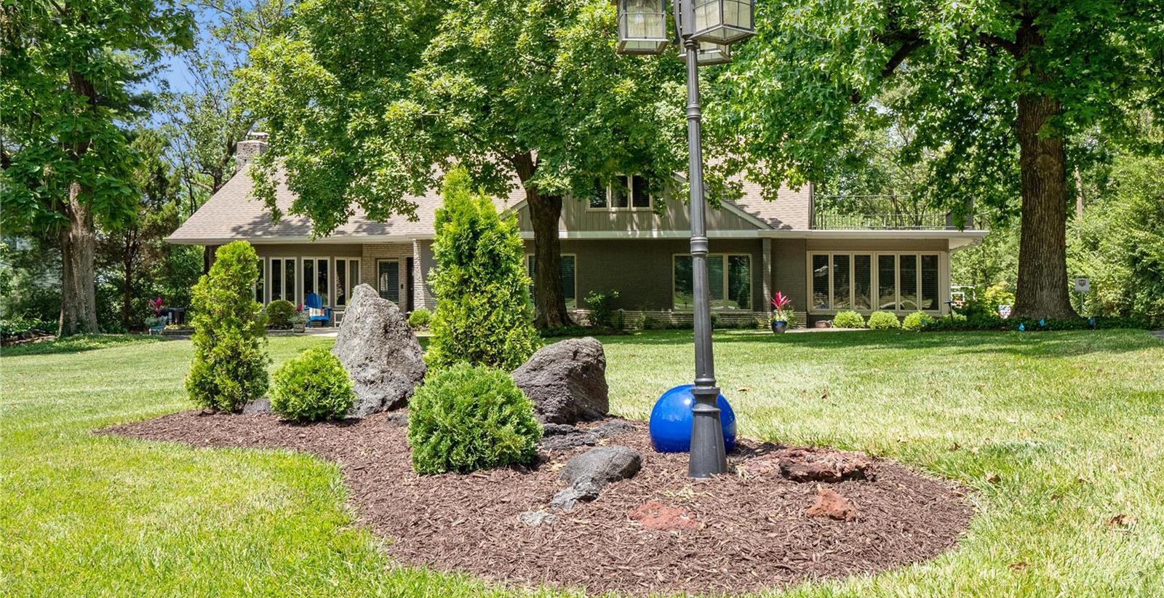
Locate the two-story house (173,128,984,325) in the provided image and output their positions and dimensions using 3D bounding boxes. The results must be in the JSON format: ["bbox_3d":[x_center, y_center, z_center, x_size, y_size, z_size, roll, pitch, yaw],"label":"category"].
[{"bbox_3d":[-0.200,-2.350,38.600,23.500,6.400,11.500,0,0,1],"label":"two-story house"}]

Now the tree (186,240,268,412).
[{"bbox_3d":[-2.499,0.195,8.200,0.580,1.210,0.560,0,0,0],"label":"tree"}]

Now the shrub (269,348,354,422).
[{"bbox_3d":[-1.764,0.562,7.600,0.550,0.475,0.540,0,0,0],"label":"shrub"}]

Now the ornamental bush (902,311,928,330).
[{"bbox_3d":[9.450,0.617,32.900,0.780,0.580,0.760,0,0,0],"label":"ornamental bush"}]

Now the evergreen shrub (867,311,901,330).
[{"bbox_3d":[8.433,0.610,32.500,0.940,0.540,0.880,0,0,0],"label":"evergreen shrub"}]

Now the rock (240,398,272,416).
[{"bbox_3d":[-2.151,0.713,7.700,0.260,0.130,0.200,0,0,0],"label":"rock"}]

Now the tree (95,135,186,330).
[{"bbox_3d":[-13.556,-2.125,35.800,2.800,6.200,2.800,0,0,0],"label":"tree"}]

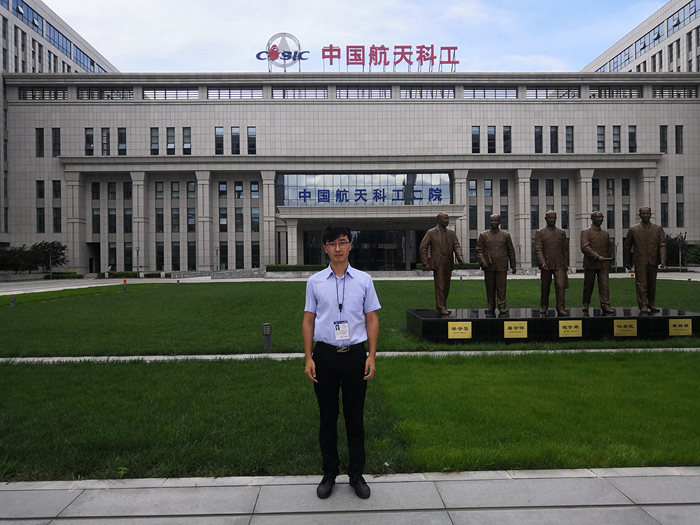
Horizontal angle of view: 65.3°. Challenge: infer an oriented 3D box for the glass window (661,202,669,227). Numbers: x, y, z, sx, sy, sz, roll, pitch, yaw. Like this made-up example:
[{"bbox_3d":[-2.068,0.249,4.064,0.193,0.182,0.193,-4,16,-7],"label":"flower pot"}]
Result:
[{"bbox_3d":[40.039,-6.022,69.512,1.000,3.081,0.150,-1,0,-2],"label":"glass window"}]

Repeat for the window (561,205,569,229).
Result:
[{"bbox_3d":[27.445,-5.741,69.583,0.910,3.000,0.150,-1,0,-2],"label":"window"}]

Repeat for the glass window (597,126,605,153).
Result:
[{"bbox_3d":[34.537,-16.849,75.067,1.085,3.949,0.200,-1,0,-1],"label":"glass window"}]

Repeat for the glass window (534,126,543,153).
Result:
[{"bbox_3d":[25.855,-16.780,74.851,1.079,3.923,0.200,-1,0,-1],"label":"glass window"}]

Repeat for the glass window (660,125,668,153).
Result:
[{"bbox_3d":[39.995,-15.617,69.523,1.000,3.706,0.150,-1,0,-2],"label":"glass window"}]

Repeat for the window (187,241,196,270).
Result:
[{"bbox_3d":[-20.024,-0.773,69.196,1.000,3.650,0.150,-1,0,-2],"label":"window"}]

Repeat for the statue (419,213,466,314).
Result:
[{"bbox_3d":[1.844,0.007,10.970,0.820,2.030,0.660,-1,0,-35],"label":"statue"}]

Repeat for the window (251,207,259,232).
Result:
[{"bbox_3d":[-12.053,-5.431,69.531,0.981,3.095,0.150,-1,0,-1],"label":"window"}]

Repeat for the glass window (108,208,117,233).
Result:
[{"bbox_3d":[-30.967,-5.386,71.028,1.066,3.175,0.150,-1,0,-2],"label":"glass window"}]

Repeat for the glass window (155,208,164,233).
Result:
[{"bbox_3d":[-24.135,-5.313,69.229,0.976,3.068,0.150,-1,0,-1],"label":"glass window"}]

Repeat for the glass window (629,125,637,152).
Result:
[{"bbox_3d":[38.889,-16.901,75.176,1.074,3.982,0.200,-1,0,-1],"label":"glass window"}]

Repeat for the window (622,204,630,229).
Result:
[{"bbox_3d":[35.745,-5.913,70.725,0.997,3.096,0.150,-1,0,-1],"label":"window"}]

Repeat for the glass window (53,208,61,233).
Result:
[{"bbox_3d":[-35.401,-5.071,66.082,0.910,3.000,0.150,-1,0,-2],"label":"glass window"}]

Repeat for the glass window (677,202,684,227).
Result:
[{"bbox_3d":[41.288,-5.867,68.157,0.910,3.000,0.150,-1,0,-2],"label":"glass window"}]

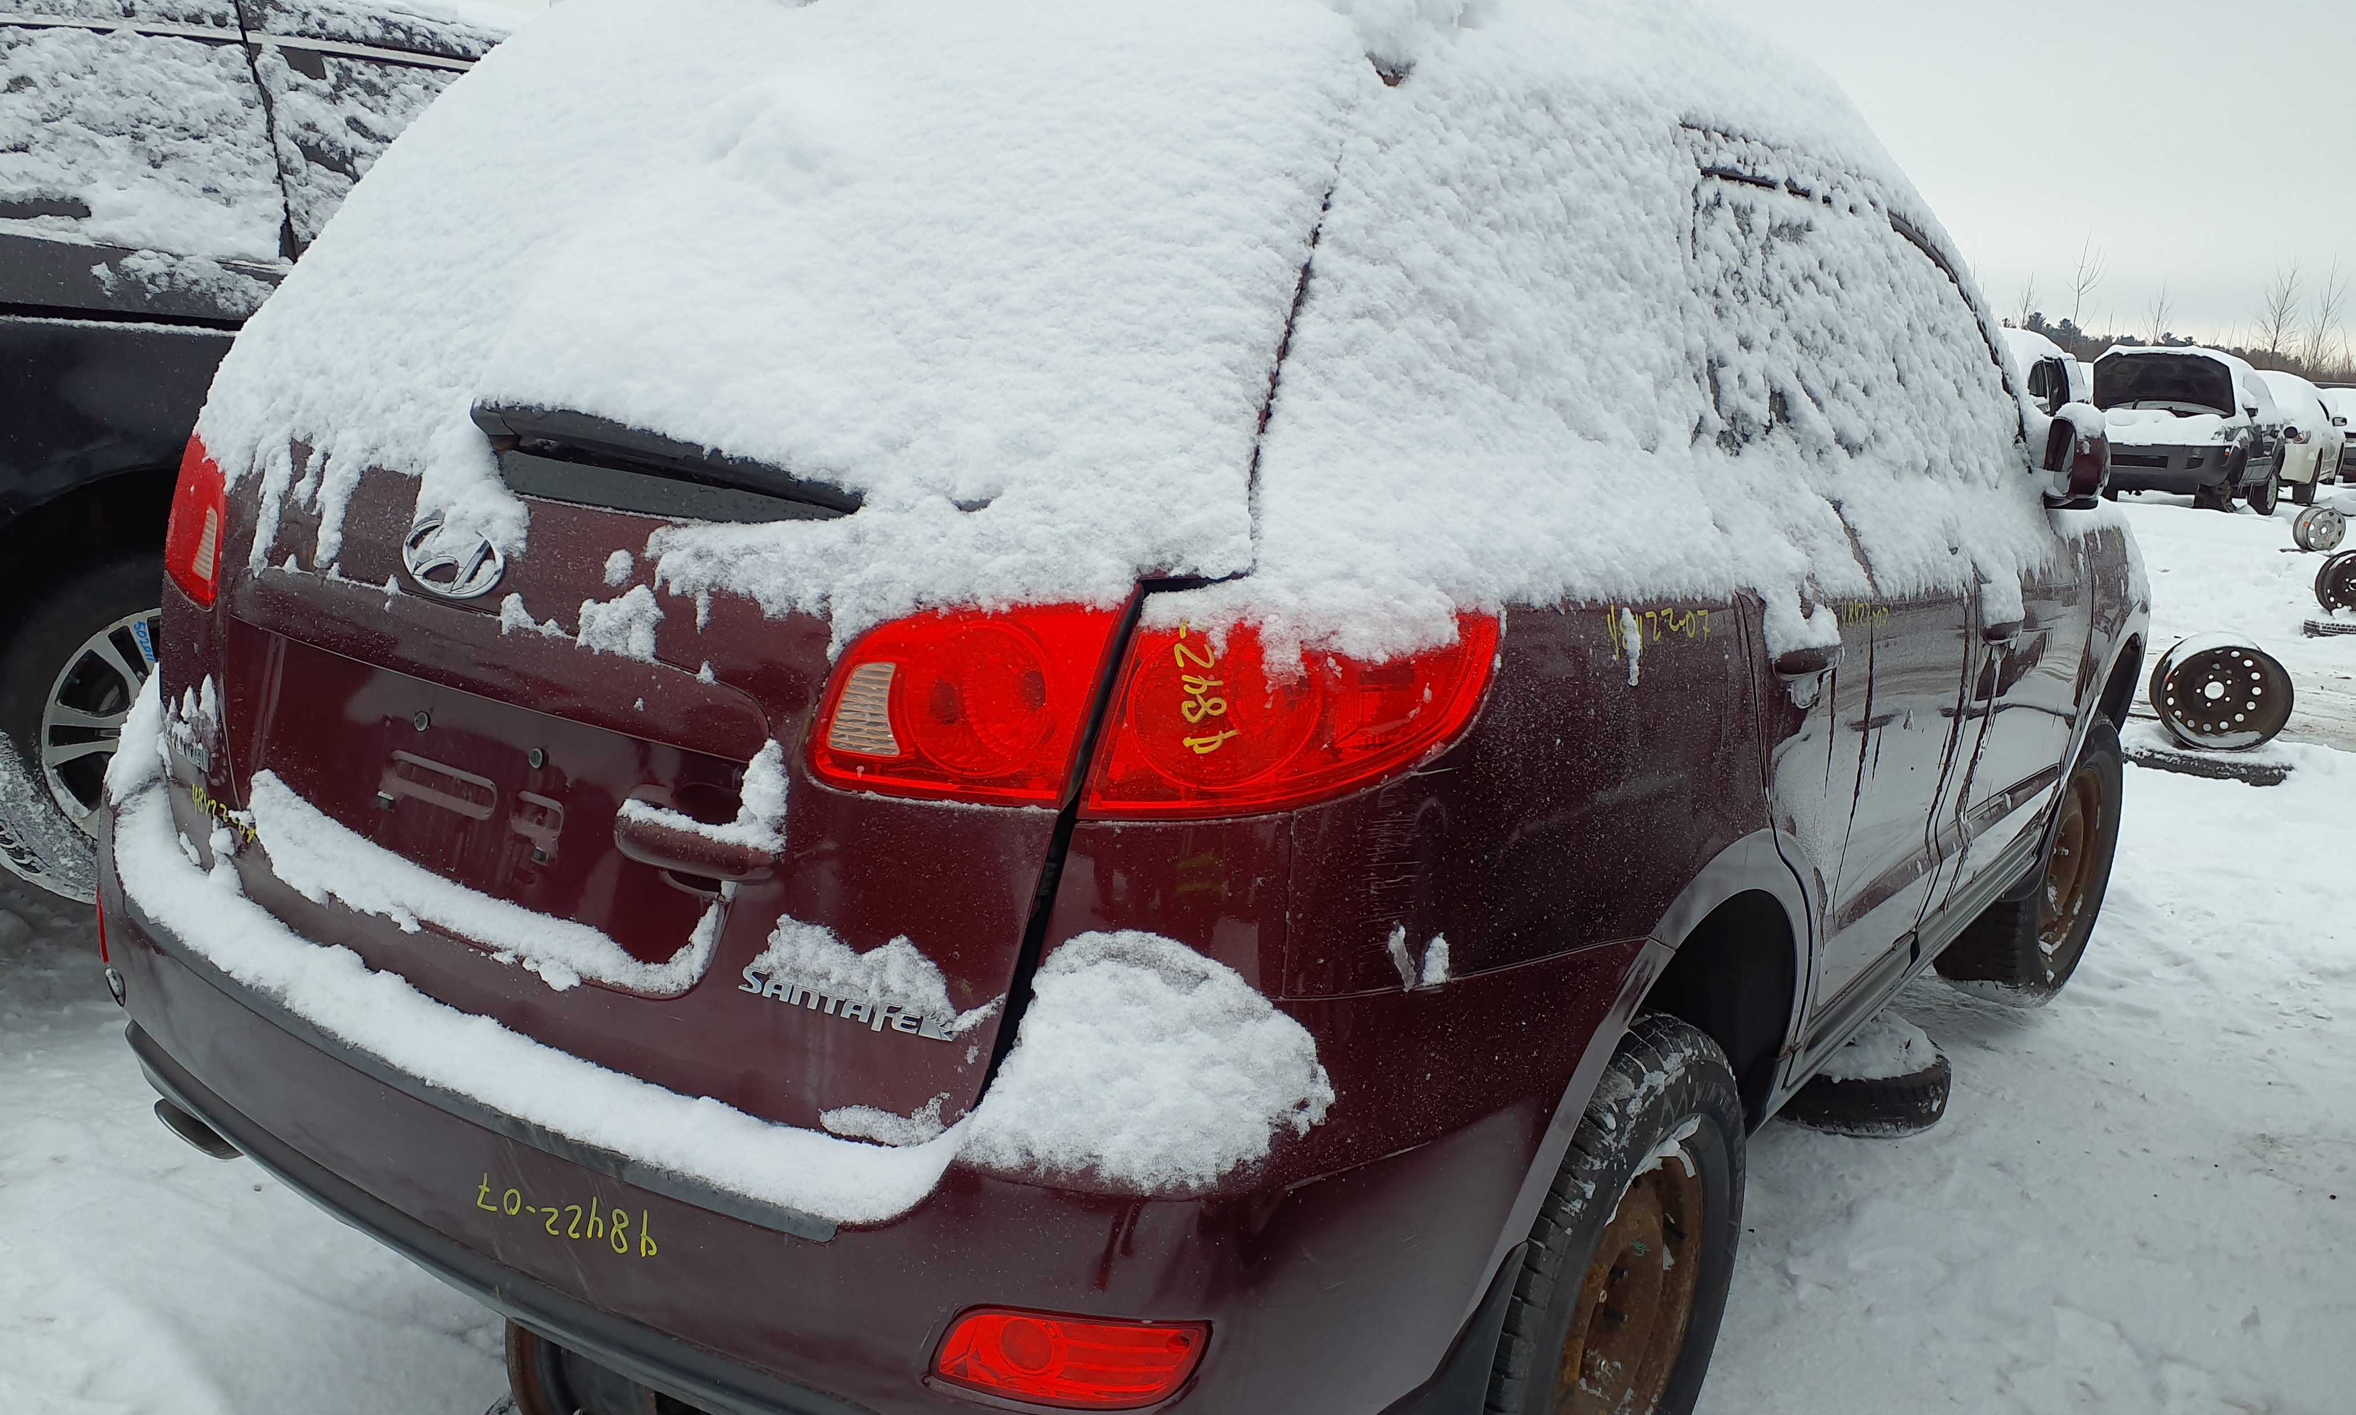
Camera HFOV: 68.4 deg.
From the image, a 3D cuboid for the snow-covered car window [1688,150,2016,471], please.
[{"bbox_3d":[1.129,-0.587,2.752,0.100,0.420,1.550,-16,-2,38],"label":"snow-covered car window"}]

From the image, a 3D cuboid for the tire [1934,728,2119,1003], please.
[{"bbox_3d":[2.095,0.357,4.285,0.235,0.730,0.730,14,16,42],"label":"tire"}]

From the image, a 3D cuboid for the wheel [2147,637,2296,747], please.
[{"bbox_3d":[4.038,-0.056,6.718,0.440,0.440,0.195,6,14,16],"label":"wheel"}]

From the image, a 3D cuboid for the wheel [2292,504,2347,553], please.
[{"bbox_3d":[11.592,-1.803,17.600,0.430,0.430,0.190,1,11,-8],"label":"wheel"}]

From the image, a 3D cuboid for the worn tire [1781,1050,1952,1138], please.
[{"bbox_3d":[1.351,0.732,3.750,0.610,0.170,0.610,12,15,36],"label":"worn tire"}]

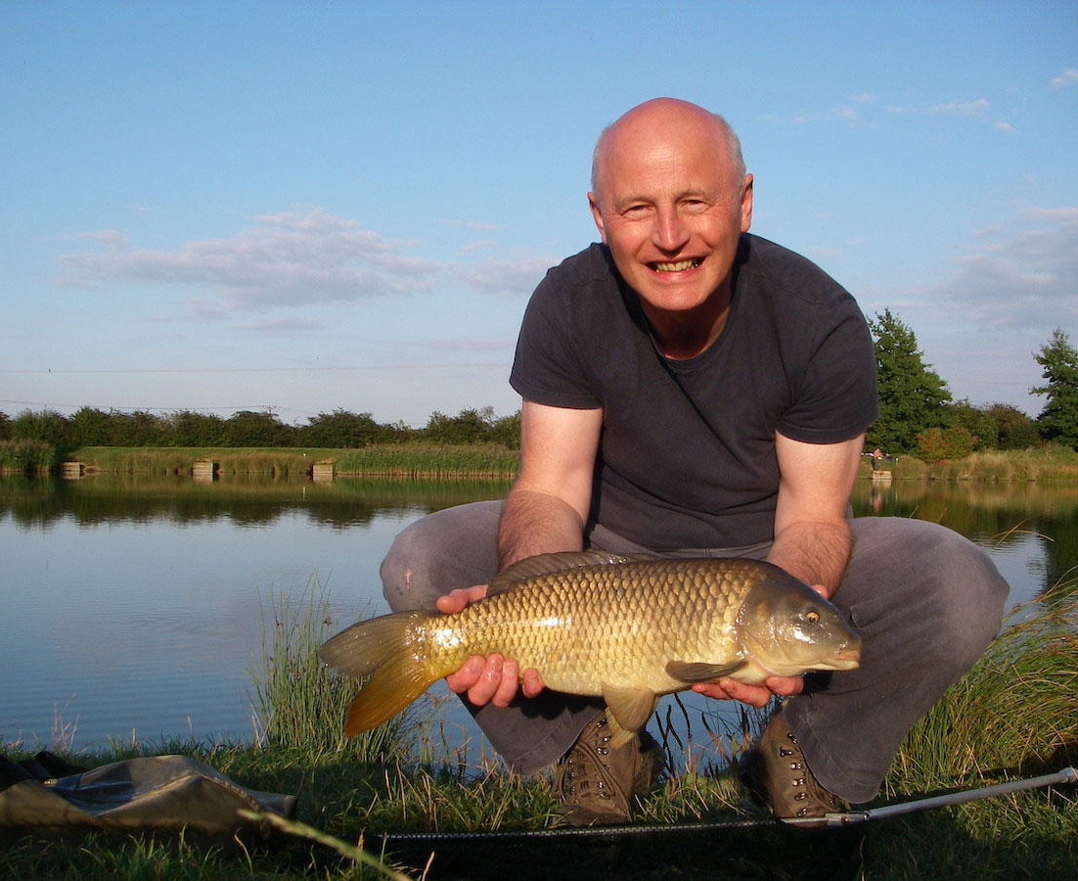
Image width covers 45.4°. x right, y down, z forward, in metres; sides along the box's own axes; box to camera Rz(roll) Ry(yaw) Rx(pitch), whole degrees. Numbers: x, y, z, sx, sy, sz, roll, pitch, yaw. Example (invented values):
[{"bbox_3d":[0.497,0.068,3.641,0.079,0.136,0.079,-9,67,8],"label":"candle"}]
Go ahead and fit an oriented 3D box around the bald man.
[{"bbox_3d":[0.190,0.050,1.600,0.770,0.900,0.840,0,-1,3],"label":"bald man"}]

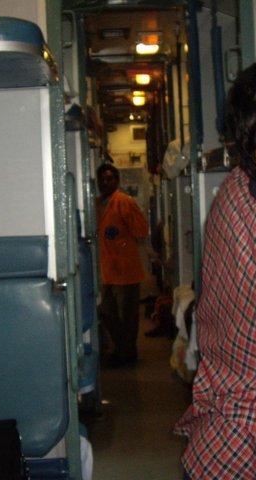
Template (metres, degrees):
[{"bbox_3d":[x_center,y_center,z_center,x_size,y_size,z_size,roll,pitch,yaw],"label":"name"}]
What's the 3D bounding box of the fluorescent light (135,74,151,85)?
[{"bbox_3d":[0.145,-1.584,6.934,0.160,0.070,0.380,-2,5,0],"label":"fluorescent light"}]

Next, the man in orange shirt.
[{"bbox_3d":[-0.051,0.205,5.947,0.500,1.680,0.340,2,7,42],"label":"man in orange shirt"}]

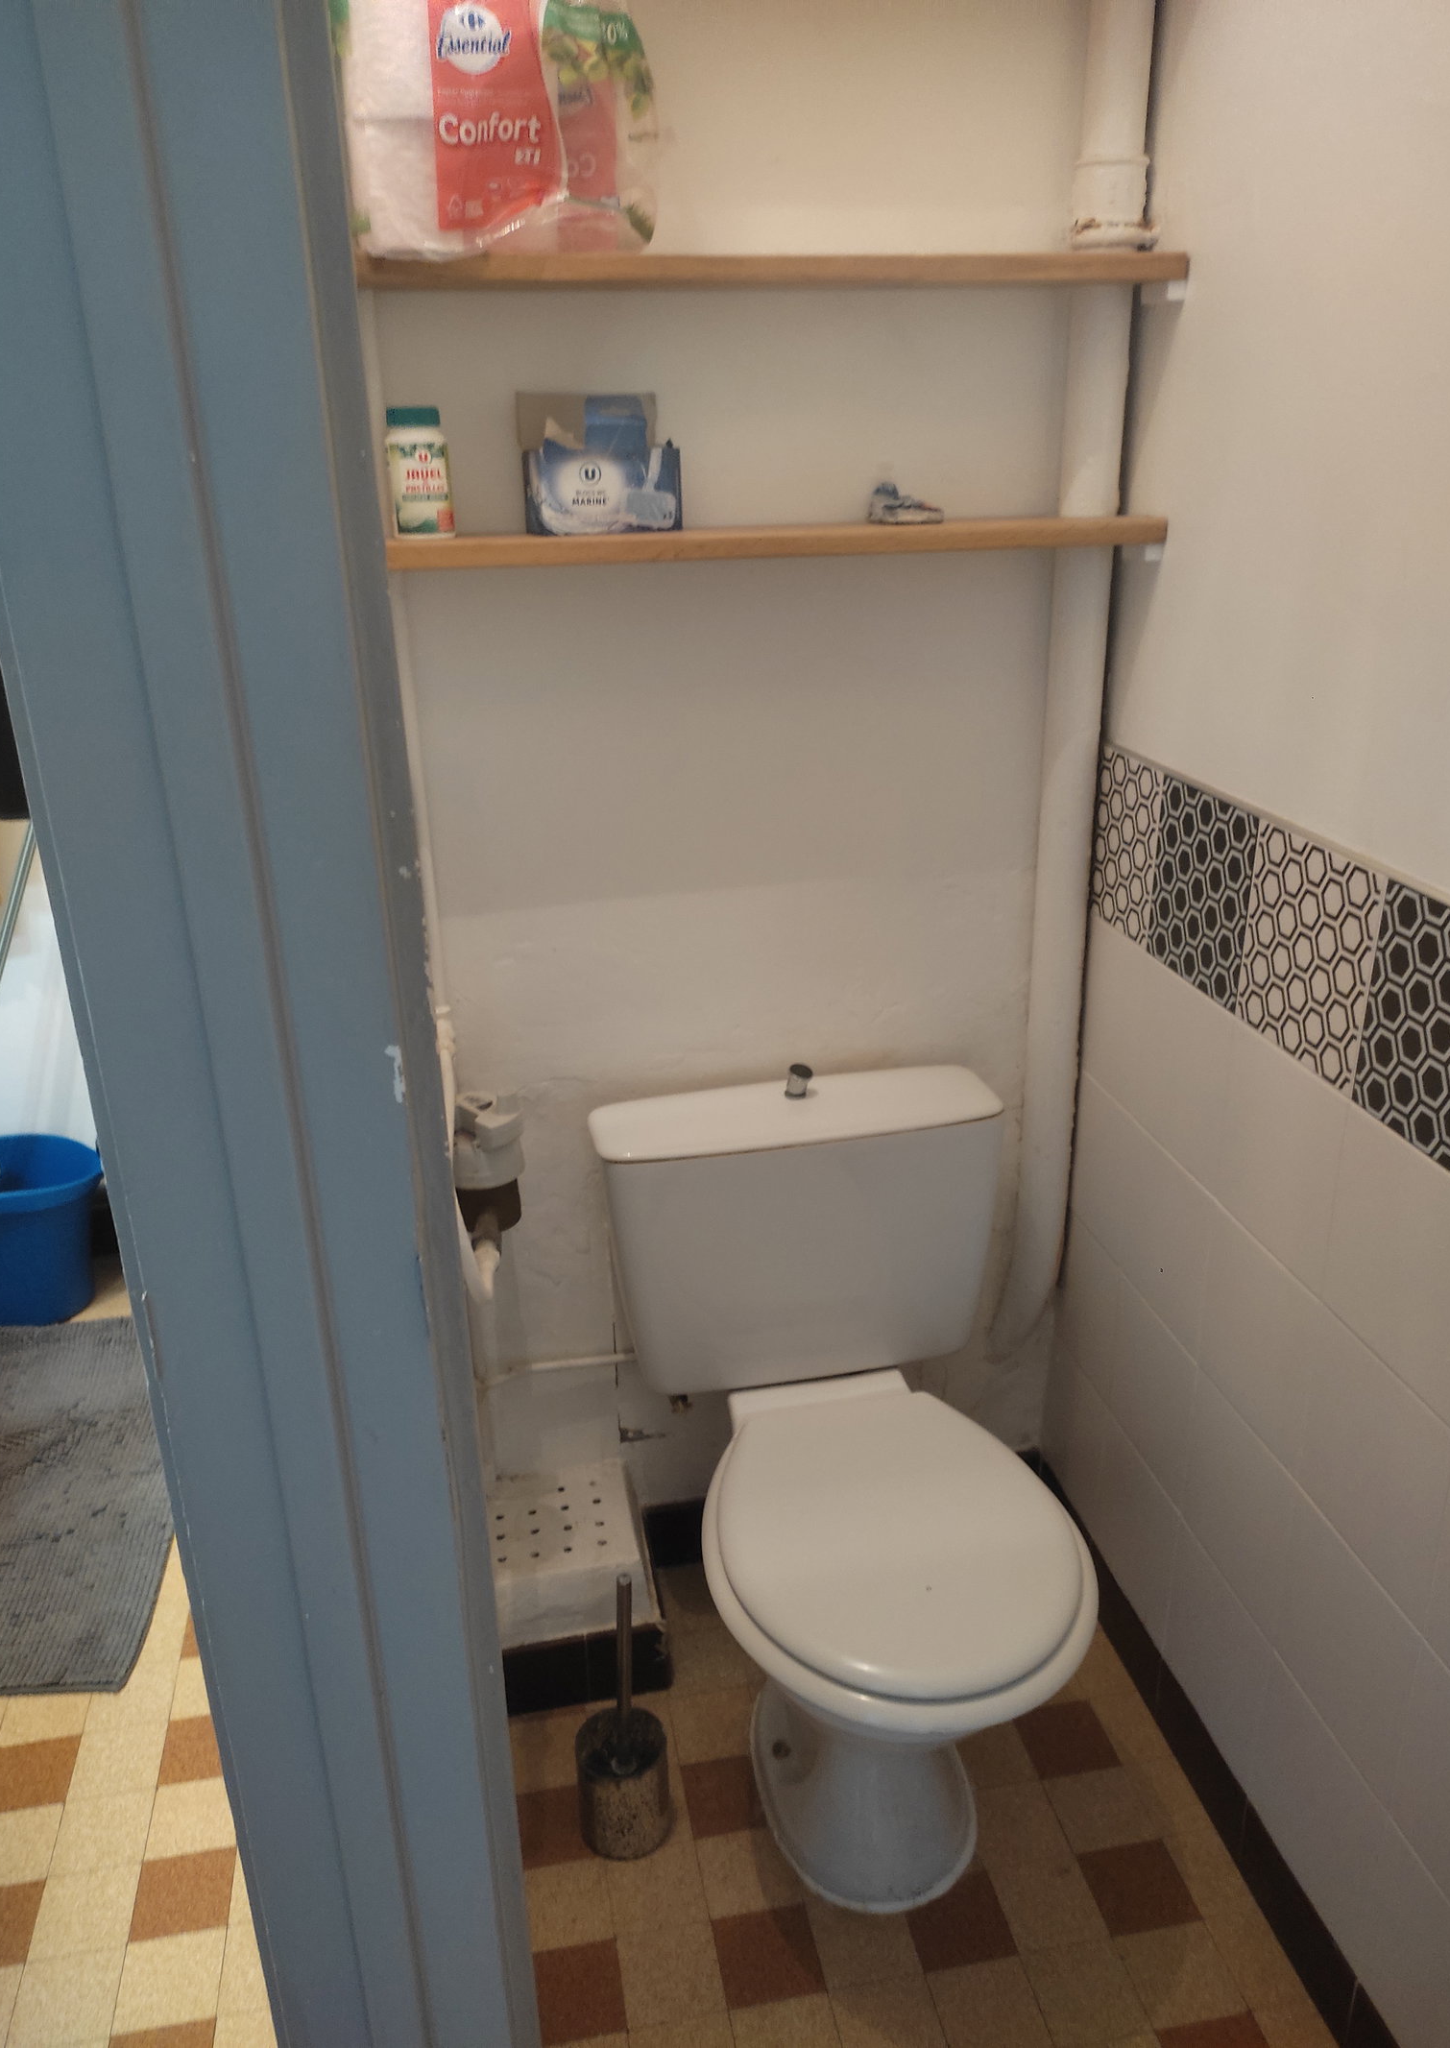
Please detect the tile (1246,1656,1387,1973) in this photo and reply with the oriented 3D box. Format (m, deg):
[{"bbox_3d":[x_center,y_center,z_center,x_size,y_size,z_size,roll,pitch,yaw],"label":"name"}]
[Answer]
[{"bbox_3d":[0.570,0.753,1.482,0.010,0.200,0.200,-5,22,-9],"label":"tile"}]

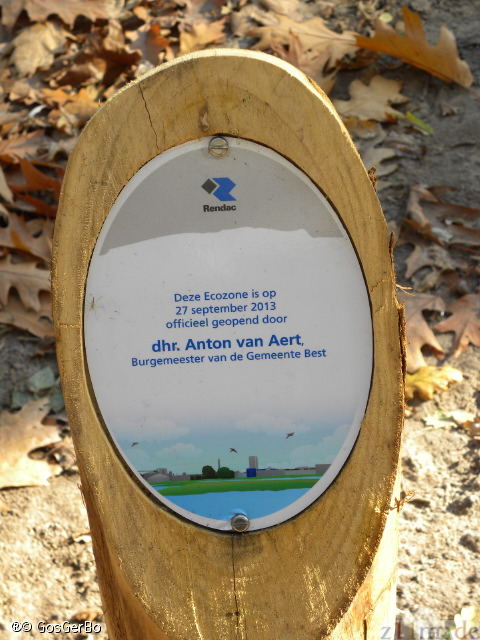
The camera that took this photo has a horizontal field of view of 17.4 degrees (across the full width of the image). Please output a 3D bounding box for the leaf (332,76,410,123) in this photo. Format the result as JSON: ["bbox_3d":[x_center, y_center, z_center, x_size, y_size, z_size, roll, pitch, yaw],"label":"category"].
[{"bbox_3d":[0.150,-0.256,1.813,0.090,0.018,0.082,-3,42,0],"label":"leaf"}]

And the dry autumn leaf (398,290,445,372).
[{"bbox_3d":[0.165,0.012,1.520,0.085,0.020,0.115,31,52,31],"label":"dry autumn leaf"}]

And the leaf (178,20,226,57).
[{"bbox_3d":[-0.045,-0.339,1.897,0.055,0.022,0.078,31,52,31],"label":"leaf"}]

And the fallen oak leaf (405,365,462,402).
[{"bbox_3d":[0.177,0.058,1.466,0.066,0.022,0.046,-13,43,-11],"label":"fallen oak leaf"}]

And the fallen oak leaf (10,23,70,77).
[{"bbox_3d":[-0.240,-0.325,1.886,0.065,0.030,0.095,18,47,22],"label":"fallen oak leaf"}]

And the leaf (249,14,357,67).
[{"bbox_3d":[0.075,-0.333,1.887,0.130,0.025,0.100,4,43,7],"label":"leaf"}]

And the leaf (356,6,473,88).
[{"bbox_3d":[0.205,-0.323,1.857,0.150,0.050,0.110,14,45,18],"label":"leaf"}]

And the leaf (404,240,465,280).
[{"bbox_3d":[0.195,-0.062,1.595,0.070,0.022,0.050,-17,44,-15],"label":"leaf"}]

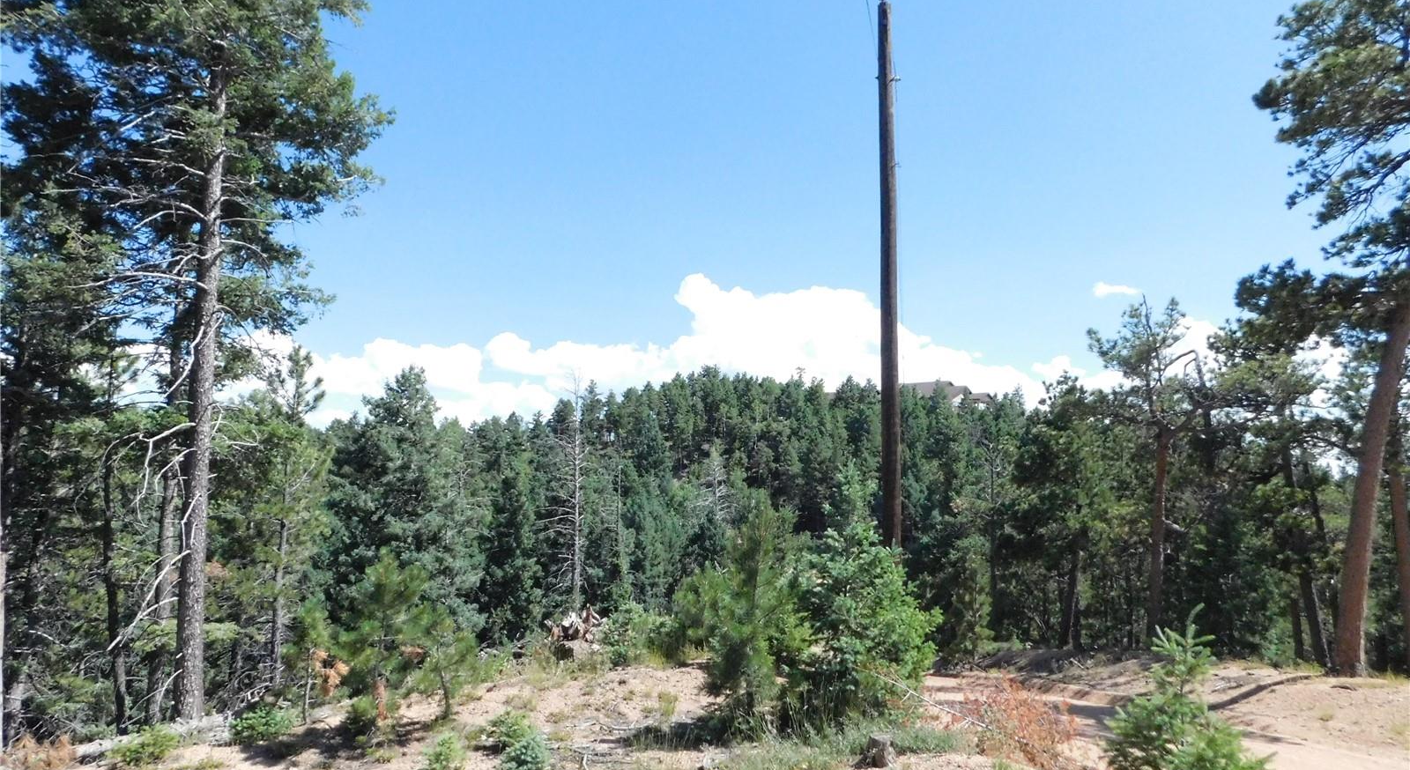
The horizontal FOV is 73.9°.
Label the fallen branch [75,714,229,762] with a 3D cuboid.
[{"bbox_3d":[-5.374,3.451,9.150,1.363,0.200,0.220,-4,-3,-18],"label":"fallen branch"}]

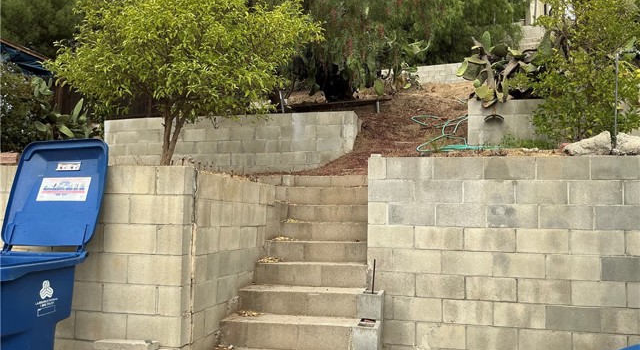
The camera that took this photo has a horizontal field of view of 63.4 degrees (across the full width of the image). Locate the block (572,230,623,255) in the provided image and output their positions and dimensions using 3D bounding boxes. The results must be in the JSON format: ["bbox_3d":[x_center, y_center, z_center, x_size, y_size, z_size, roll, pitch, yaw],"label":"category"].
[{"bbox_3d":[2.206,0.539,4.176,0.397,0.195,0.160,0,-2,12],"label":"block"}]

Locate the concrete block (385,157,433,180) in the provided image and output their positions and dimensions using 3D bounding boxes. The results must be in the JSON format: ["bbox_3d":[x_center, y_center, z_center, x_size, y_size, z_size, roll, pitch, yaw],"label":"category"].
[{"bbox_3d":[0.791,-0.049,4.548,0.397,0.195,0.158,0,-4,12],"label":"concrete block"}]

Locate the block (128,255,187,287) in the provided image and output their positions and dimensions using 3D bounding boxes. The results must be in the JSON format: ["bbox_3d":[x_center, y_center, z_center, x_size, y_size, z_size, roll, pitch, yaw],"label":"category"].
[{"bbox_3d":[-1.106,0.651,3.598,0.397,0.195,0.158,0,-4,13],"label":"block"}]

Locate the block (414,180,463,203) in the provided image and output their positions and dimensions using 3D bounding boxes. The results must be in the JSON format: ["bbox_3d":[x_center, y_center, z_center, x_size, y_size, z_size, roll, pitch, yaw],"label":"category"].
[{"bbox_3d":[1.037,0.146,4.526,0.395,0.193,0.175,0,-3,14],"label":"block"}]

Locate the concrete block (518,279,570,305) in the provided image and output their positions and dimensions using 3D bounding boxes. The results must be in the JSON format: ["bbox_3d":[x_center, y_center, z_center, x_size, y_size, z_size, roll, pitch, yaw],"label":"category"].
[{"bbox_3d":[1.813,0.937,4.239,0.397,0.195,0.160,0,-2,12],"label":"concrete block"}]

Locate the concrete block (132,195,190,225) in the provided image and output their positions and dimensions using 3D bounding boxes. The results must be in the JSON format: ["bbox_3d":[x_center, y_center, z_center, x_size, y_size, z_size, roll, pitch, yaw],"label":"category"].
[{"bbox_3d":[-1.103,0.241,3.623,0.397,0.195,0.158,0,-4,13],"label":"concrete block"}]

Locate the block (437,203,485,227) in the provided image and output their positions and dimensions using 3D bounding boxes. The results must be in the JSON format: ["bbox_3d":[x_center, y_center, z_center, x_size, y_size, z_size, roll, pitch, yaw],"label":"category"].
[{"bbox_3d":[1.201,0.343,4.412,0.395,0.195,0.195,0,-3,11],"label":"block"}]

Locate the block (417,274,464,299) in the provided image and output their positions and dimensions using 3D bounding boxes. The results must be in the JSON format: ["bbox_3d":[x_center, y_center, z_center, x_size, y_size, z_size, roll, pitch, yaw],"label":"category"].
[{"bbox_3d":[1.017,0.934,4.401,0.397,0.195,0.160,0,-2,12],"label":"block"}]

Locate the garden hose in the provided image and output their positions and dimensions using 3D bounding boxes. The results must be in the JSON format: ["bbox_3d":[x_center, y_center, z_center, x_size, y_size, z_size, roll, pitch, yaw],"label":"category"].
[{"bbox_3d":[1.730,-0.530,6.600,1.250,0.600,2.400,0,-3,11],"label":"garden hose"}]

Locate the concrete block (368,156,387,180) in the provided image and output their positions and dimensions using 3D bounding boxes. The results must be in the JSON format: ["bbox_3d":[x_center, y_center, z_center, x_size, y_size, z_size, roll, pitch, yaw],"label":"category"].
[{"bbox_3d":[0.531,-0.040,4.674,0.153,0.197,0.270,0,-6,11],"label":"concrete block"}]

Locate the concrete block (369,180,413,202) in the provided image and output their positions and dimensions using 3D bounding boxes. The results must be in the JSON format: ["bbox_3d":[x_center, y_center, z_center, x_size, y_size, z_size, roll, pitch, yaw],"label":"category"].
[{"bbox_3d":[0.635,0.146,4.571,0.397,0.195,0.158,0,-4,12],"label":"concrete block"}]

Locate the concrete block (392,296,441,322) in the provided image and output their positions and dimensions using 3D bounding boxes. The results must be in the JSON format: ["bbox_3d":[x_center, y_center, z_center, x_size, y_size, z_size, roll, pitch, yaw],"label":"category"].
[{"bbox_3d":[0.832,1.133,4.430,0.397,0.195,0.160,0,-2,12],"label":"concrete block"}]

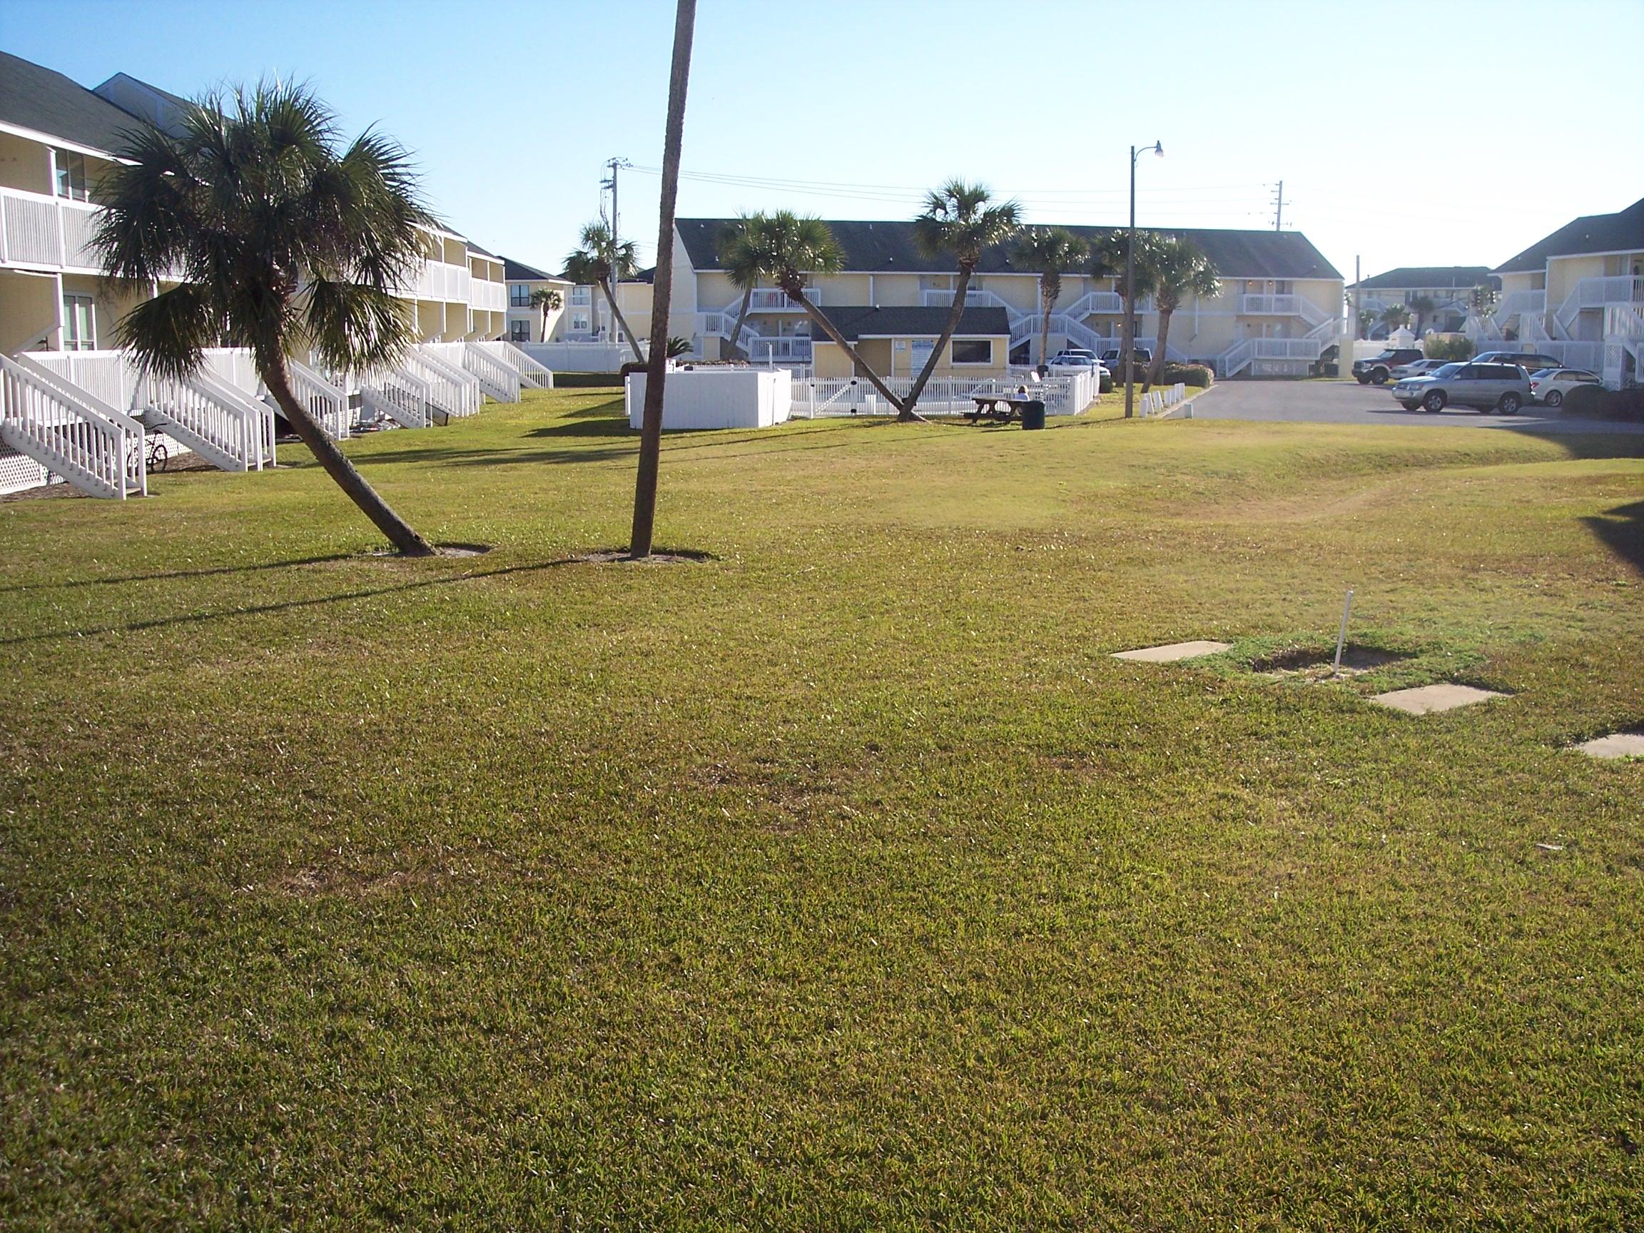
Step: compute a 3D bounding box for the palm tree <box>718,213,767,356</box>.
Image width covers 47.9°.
[{"bbox_3d":[-3.595,-15.639,91.696,3.500,8.770,3.400,0,8,0],"label":"palm tree"}]

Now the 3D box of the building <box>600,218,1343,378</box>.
[{"bbox_3d":[11.113,-18.091,107.091,40.240,8.870,10.000,-3,9,-20],"label":"building"}]

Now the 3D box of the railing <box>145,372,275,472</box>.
[{"bbox_3d":[-11.745,-3.832,35.625,1.866,2.050,1.900,0,8,0],"label":"railing"}]

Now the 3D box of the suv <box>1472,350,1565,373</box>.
[{"bbox_3d":[32.268,-11.072,84.284,5.000,1.800,1.950,-1,9,-7],"label":"suv"}]

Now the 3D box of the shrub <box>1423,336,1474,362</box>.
[{"bbox_3d":[35.907,-14.617,106.004,2.900,2.520,2.500,3,9,17],"label":"shrub"}]

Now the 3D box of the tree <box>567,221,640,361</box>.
[{"bbox_3d":[-10.304,-14.932,88.765,4.200,7.800,3.700,0,9,0],"label":"tree"}]

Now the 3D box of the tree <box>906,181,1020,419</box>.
[{"bbox_3d":[4.477,-9.978,58.459,3.600,7.400,3.400,0,9,0],"label":"tree"}]

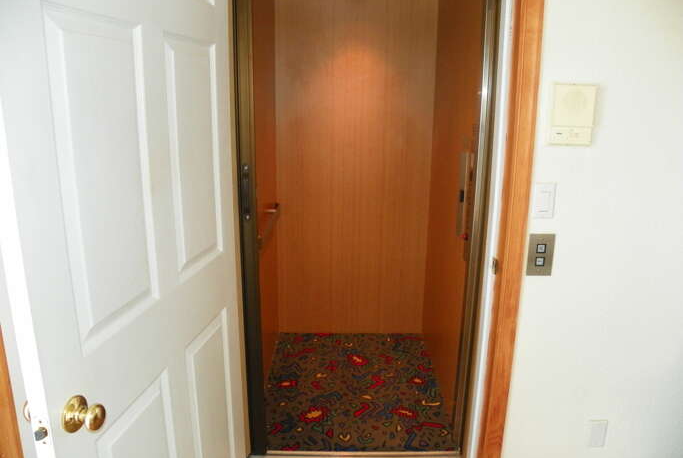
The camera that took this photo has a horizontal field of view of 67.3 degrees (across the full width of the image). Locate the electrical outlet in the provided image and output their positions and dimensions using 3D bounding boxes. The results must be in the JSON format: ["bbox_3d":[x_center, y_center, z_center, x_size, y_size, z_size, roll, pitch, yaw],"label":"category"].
[{"bbox_3d":[0.951,0.760,1.897,0.071,0.115,0.010,1,14,0],"label":"electrical outlet"}]

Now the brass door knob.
[{"bbox_3d":[-0.453,0.337,0.922,0.058,0.064,0.064,3,14,9],"label":"brass door knob"}]

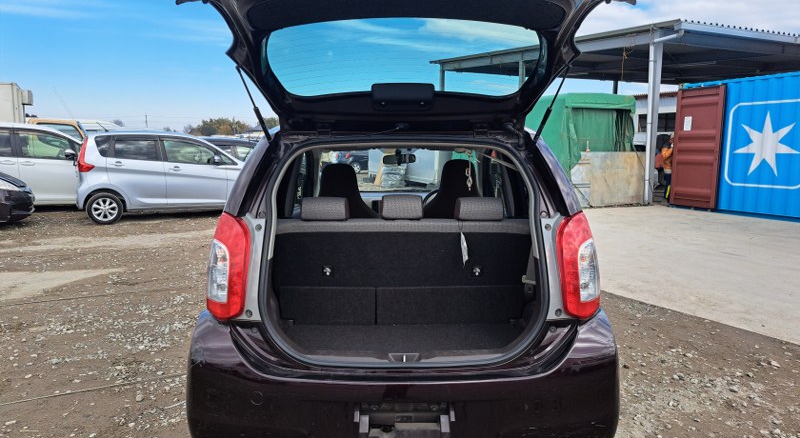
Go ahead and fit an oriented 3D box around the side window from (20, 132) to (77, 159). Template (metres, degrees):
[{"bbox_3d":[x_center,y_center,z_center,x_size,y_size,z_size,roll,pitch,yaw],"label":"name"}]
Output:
[{"bbox_3d":[-7.084,-1.461,11.100,1.020,0.530,0.120,-2,8,-16],"label":"side window"}]

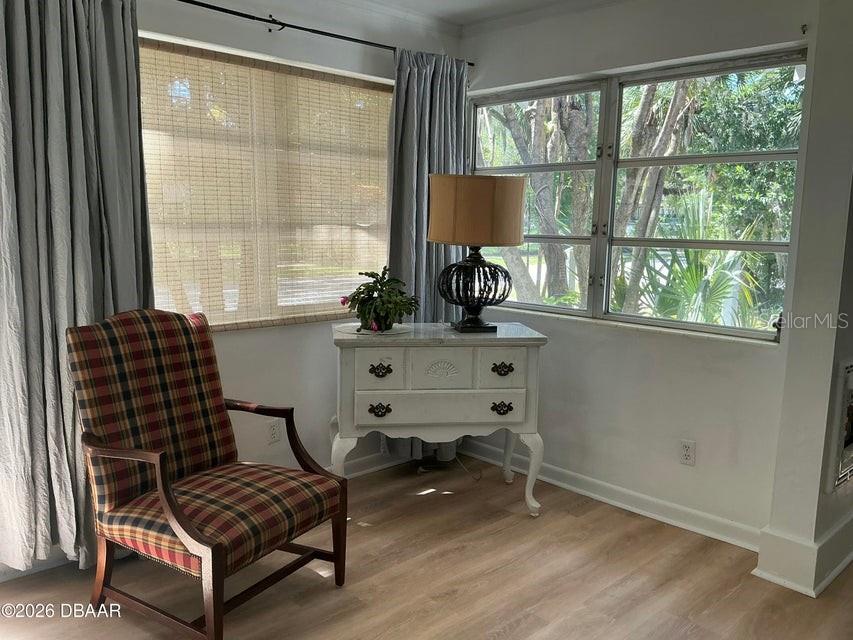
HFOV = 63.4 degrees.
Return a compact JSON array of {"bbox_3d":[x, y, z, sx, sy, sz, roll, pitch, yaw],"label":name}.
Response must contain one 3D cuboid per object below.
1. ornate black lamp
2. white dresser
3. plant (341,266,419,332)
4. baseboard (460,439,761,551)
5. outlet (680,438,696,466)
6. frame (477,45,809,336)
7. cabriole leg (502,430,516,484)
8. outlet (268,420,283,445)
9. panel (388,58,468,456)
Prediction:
[{"bbox_3d":[0.240,-0.298,3.216,0.450,0.700,0.450,0,8,-8],"label":"ornate black lamp"},{"bbox_3d":[0.032,0.470,3.299,0.960,0.850,0.450,0,8,-8],"label":"white dresser"},{"bbox_3d":[-0.227,-0.098,3.246,0.360,0.285,0.340,0,8,-8],"label":"plant"},{"bbox_3d":[0.790,0.834,3.497,0.022,0.092,1.733,-8,12,-44],"label":"baseboard"},{"bbox_3d":[1.171,0.597,3.090,0.012,0.115,0.073,-8,12,-44],"label":"outlet"},{"bbox_3d":[0.847,-0.576,3.341,0.090,1.147,1.722,-8,12,-44],"label":"frame"},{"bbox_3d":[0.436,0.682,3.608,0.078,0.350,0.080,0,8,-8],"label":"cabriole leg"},{"bbox_3d":[-0.729,0.536,3.308,0.073,0.115,0.012,-8,12,-44],"label":"outlet"},{"bbox_3d":[0.010,-0.285,3.692,0.540,2.160,0.110,-8,12,-44],"label":"panel"}]

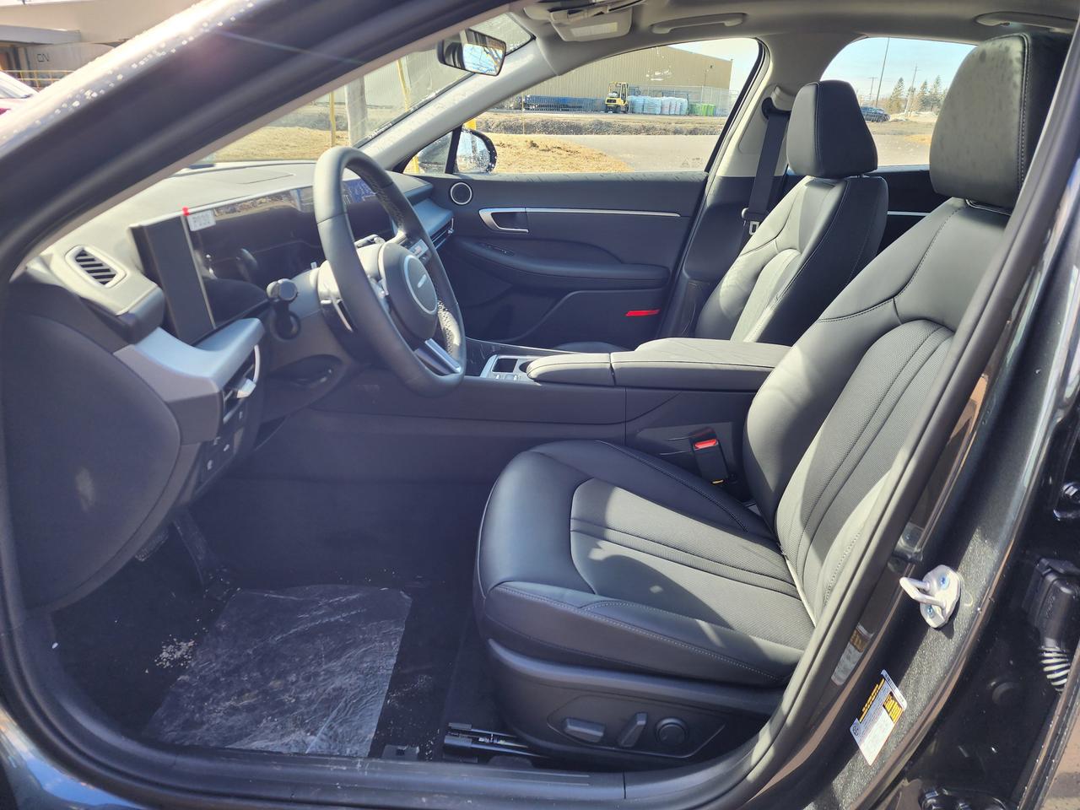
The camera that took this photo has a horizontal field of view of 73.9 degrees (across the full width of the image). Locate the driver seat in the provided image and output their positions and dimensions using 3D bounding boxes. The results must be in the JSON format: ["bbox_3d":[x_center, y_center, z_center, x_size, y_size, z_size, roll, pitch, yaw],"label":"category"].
[{"bbox_3d":[0.284,-0.013,1.046,0.770,0.925,0.540,2,23,4],"label":"driver seat"}]

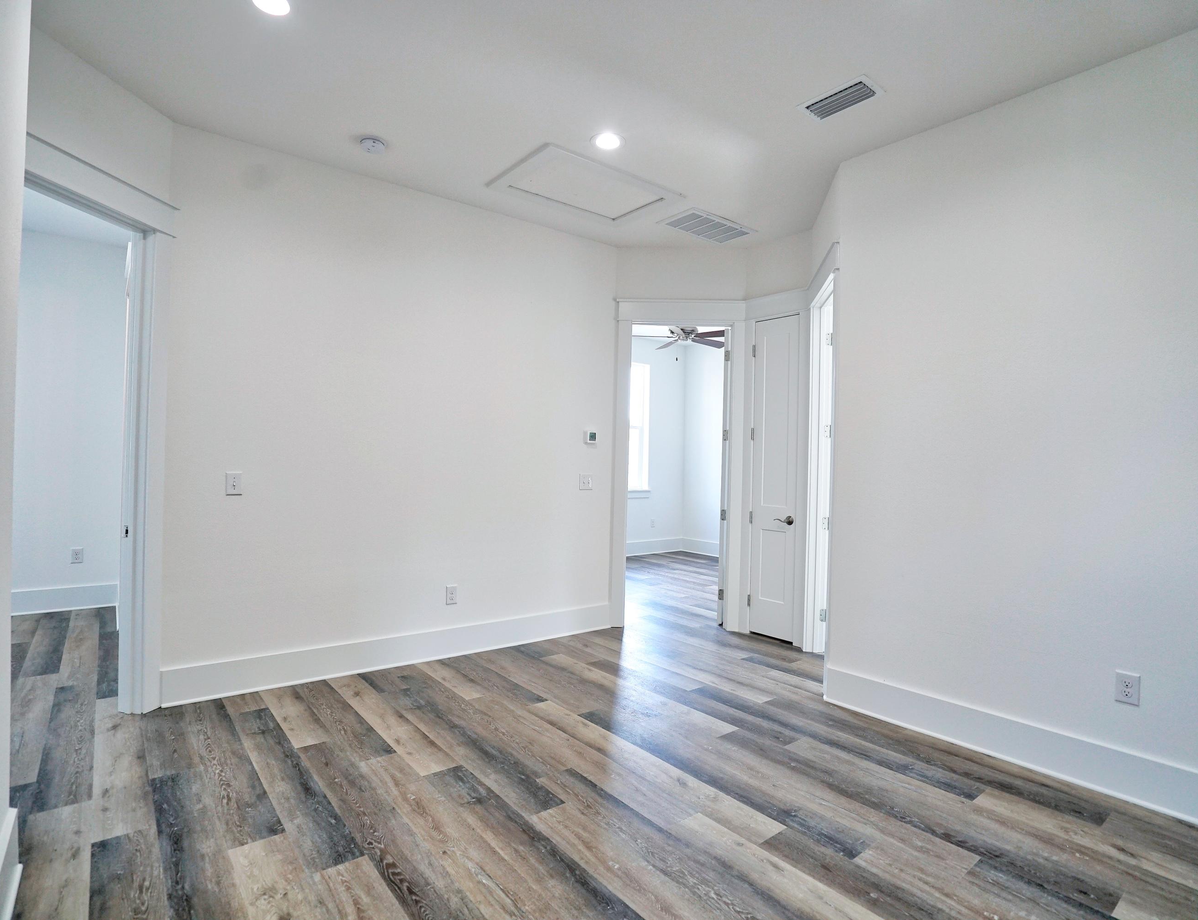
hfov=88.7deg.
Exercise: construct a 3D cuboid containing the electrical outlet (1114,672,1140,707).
[{"bbox_3d":[2.164,0.933,2.507,0.010,0.126,0.076,1,0,-40],"label":"electrical outlet"}]

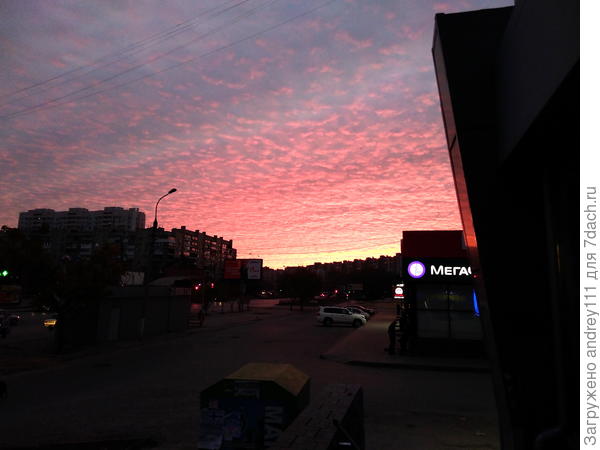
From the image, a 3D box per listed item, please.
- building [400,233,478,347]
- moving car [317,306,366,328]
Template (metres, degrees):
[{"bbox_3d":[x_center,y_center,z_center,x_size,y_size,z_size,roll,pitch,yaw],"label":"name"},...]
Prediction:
[{"bbox_3d":[8.271,3.863,26.944,4.800,6.200,5.000,-1,-8,11],"label":"building"},{"bbox_3d":[4.022,8.882,46.700,4.780,1.870,1.930,-1,-8,13],"label":"moving car"}]

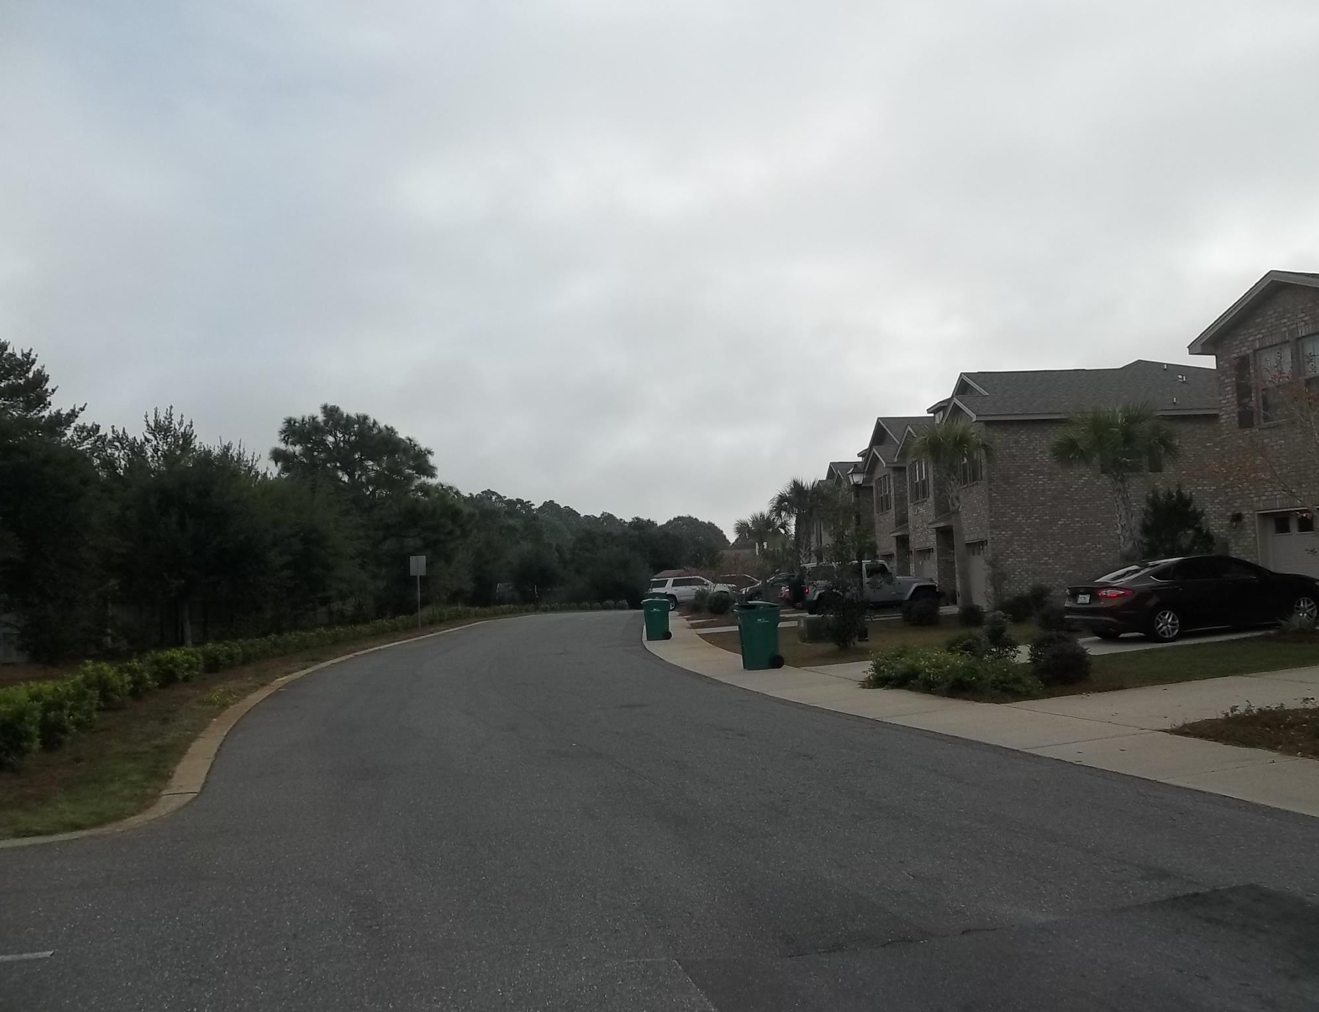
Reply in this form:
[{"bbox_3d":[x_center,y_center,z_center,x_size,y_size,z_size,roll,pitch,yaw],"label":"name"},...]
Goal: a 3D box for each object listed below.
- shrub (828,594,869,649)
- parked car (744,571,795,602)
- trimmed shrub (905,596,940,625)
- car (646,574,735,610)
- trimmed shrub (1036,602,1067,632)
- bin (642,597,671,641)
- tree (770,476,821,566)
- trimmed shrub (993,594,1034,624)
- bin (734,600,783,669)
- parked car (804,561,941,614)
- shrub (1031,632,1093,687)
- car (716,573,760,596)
[{"bbox_3d":[3.604,2.204,20.100,0.780,1.040,0.780,-2,-4,0],"label":"shrub"},{"bbox_3d":[6.048,3.789,48.500,4.600,1.660,1.850,-1,-4,-7],"label":"parked car"},{"bbox_3d":[6.833,2.717,27.400,0.900,0.800,0.900,-2,-4,0],"label":"trimmed shrub"},{"bbox_3d":[1.932,4.865,59.297,5.080,1.860,2.000,-3,-4,-1],"label":"car"},{"bbox_3d":[8.495,2.398,22.800,0.700,0.670,0.700,-2,-4,0],"label":"trimmed shrub"},{"bbox_3d":[-0.070,2.962,27.900,0.820,1.170,0.700,-1,-4,-4],"label":"bin"},{"bbox_3d":[6.396,1.710,49.500,2.550,6.100,2.550,-2,-4,0],"label":"tree"},{"bbox_3d":[8.931,2.588,26.500,1.000,0.750,0.950,-2,-4,0],"label":"trimmed shrub"},{"bbox_3d":[1.666,2.172,17.700,0.820,1.150,0.700,-1,-4,-8],"label":"bin"},{"bbox_3d":[6.720,2.680,33.900,4.620,1.820,1.880,-3,-4,-2],"label":"parked car"},{"bbox_3d":[4.935,1.894,12.950,0.730,0.630,0.730,-3,-5,21],"label":"shrub"},{"bbox_3d":[5.332,4.953,63.000,4.600,1.660,1.850,-1,-4,-6],"label":"car"}]

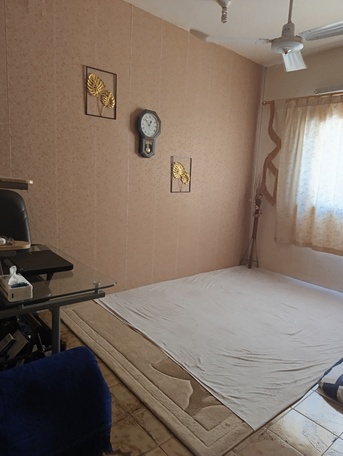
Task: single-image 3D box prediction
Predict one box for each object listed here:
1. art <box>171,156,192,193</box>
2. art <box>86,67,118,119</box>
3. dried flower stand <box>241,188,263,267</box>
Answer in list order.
[{"bbox_3d":[0.143,-0.744,4.300,0.365,0.490,0.035,-5,11,-39],"label":"art"},{"bbox_3d":[-0.780,-1.487,3.384,0.365,0.492,0.035,-5,11,-39],"label":"art"},{"bbox_3d":[1.425,0.004,5.341,0.250,1.415,0.270,-5,11,-39],"label":"dried flower stand"}]

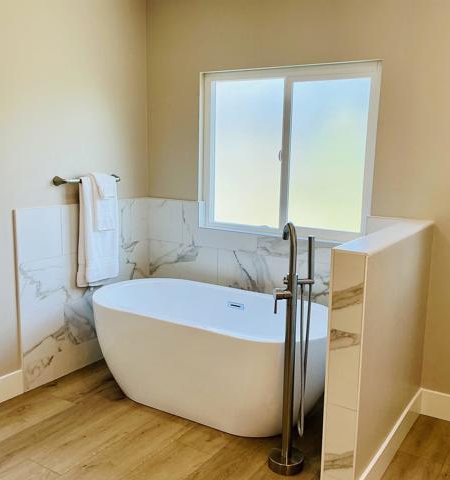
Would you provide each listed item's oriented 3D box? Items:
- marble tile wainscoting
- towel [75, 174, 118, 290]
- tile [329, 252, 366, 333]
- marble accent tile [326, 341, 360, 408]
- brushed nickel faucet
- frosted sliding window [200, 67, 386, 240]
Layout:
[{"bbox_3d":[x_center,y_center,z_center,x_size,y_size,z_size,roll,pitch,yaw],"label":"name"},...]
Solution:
[{"bbox_3d":[-0.094,0.398,2.954,1.867,1.085,1.128,7,11,32],"label":"marble tile wainscoting"},{"bbox_3d":[-0.821,-0.066,3.342,0.086,0.701,0.331,7,11,32],"label":"towel"},{"bbox_3d":[0.455,0.191,1.902,0.128,0.300,0.015,7,11,32],"label":"tile"},{"bbox_3d":[0.449,0.512,1.956,0.128,0.242,0.015,7,11,32],"label":"marble accent tile"},{"bbox_3d":[0.293,0.486,2.345,0.182,1.129,0.278,0,10,-4],"label":"brushed nickel faucet"},{"bbox_3d":[0.350,-0.540,3.225,1.195,1.016,0.077,7,11,32],"label":"frosted sliding window"}]

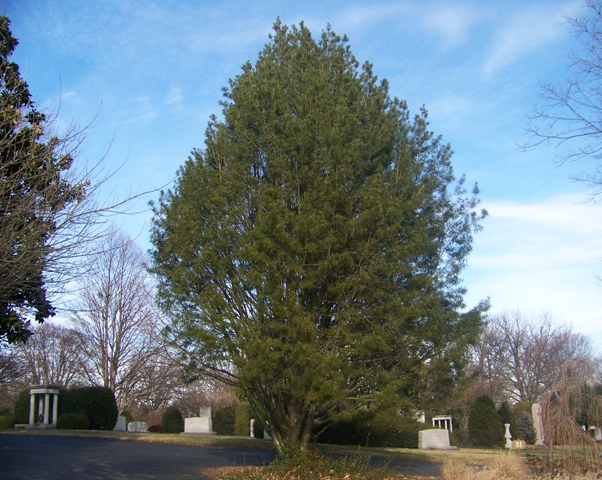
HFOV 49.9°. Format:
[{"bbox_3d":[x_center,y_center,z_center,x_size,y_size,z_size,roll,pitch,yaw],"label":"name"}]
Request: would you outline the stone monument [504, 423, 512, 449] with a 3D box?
[{"bbox_3d":[9.780,9.215,30.500,0.330,1.200,0.330,-3,-15,10],"label":"stone monument"}]

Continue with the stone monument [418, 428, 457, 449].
[{"bbox_3d":[6.200,9.072,29.500,1.650,0.920,0.500,2,-15,-10],"label":"stone monument"}]

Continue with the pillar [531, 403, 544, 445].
[{"bbox_3d":[12.086,9.383,33.000,0.470,2.120,0.420,-3,-15,10],"label":"pillar"}]

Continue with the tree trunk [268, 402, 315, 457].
[{"bbox_3d":[-0.294,5.872,20.000,1.480,1.630,1.300,-1,-14,0],"label":"tree trunk"}]

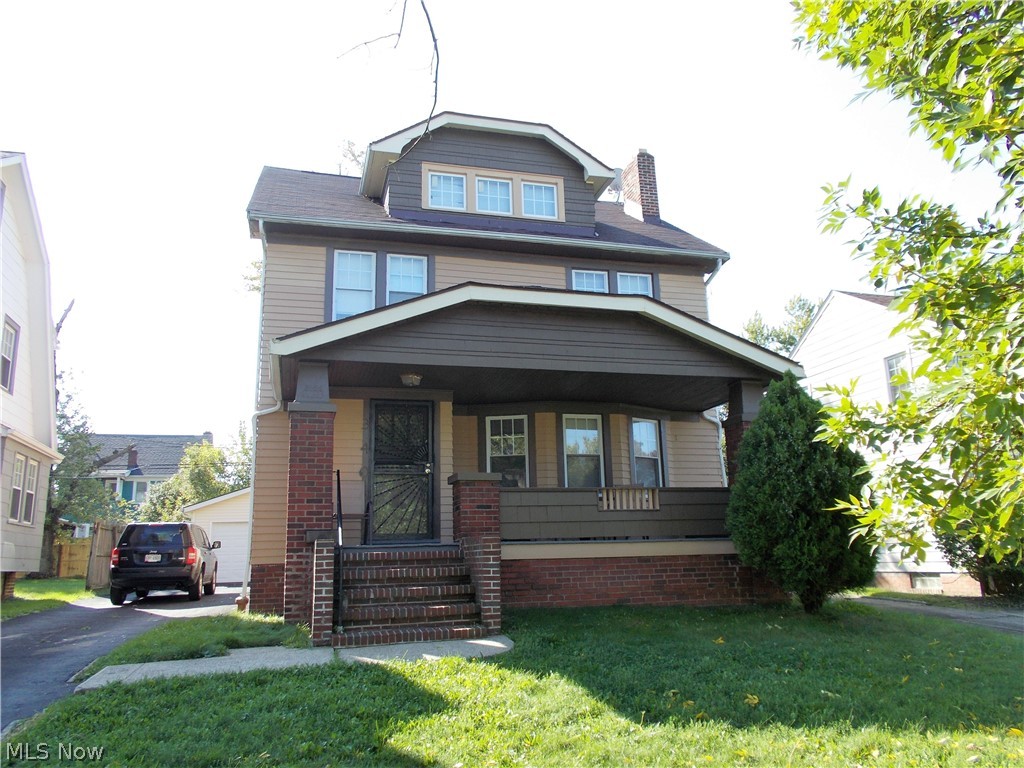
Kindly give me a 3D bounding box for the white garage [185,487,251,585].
[{"bbox_3d":[-8.884,5.748,29.301,6.050,3.660,6.200,2,-14,-16],"label":"white garage"}]

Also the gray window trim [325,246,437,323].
[{"bbox_3d":[-2.080,-1.444,12.234,1.784,1.480,0.140,2,-14,-16],"label":"gray window trim"}]

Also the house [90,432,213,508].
[{"bbox_3d":[-21.759,7.223,45.244,7.100,8.800,9.000,2,-14,-16],"label":"house"}]

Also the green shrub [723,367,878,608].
[{"bbox_3d":[3.591,1.272,9.619,2.100,2.990,2.000,2,-14,-16],"label":"green shrub"}]

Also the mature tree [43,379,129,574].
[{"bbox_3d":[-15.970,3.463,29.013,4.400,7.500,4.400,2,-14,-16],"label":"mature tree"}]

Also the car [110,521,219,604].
[{"bbox_3d":[-7.980,4.167,18.008,1.800,1.670,4.410,2,-12,-14],"label":"car"}]

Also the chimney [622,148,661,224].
[{"bbox_3d":[2.713,-3.972,16.349,0.370,1.666,0.900,2,-14,-16],"label":"chimney"}]

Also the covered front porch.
[{"bbox_3d":[0.470,1.027,10.492,7.250,4.290,3.500,2,-14,-16],"label":"covered front porch"}]

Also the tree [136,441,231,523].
[{"bbox_3d":[-14.501,5.492,34.066,3.900,6.100,4.000,2,-14,-16],"label":"tree"}]

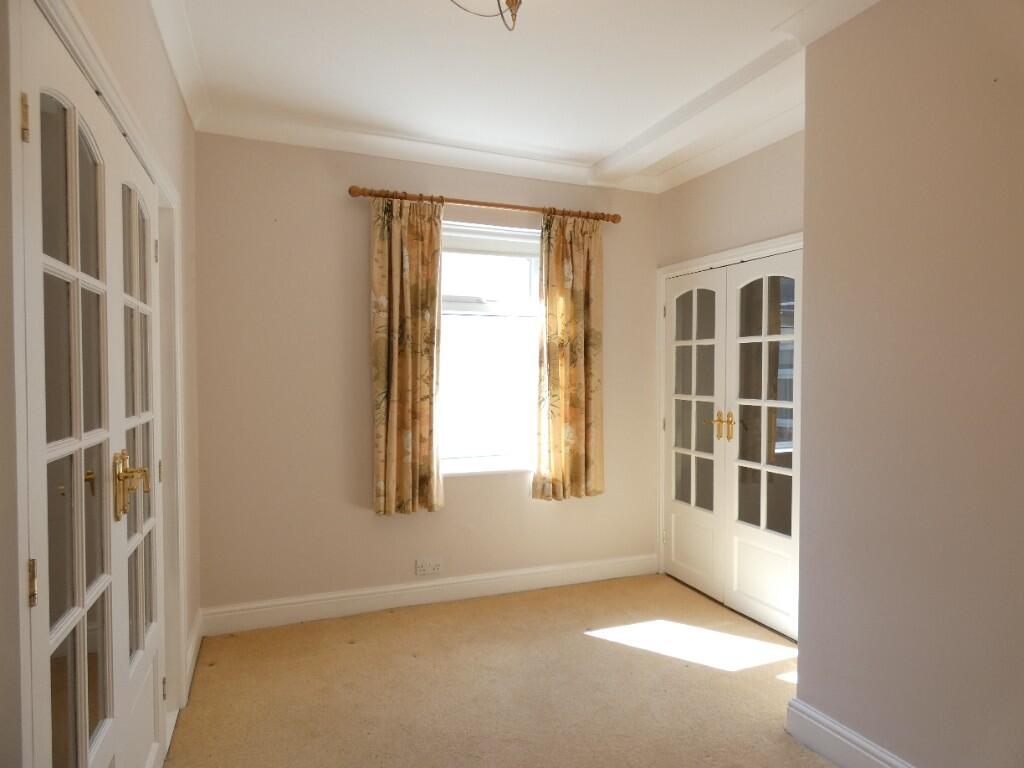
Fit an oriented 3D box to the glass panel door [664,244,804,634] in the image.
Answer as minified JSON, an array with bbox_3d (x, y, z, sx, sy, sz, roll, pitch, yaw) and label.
[{"bbox_3d":[1.276,0.302,3.479,0.045,1.981,1.163,0,1,-21],"label":"glass panel door"}]

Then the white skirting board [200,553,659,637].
[{"bbox_3d":[-0.300,1.229,3.547,2.780,0.138,0.020,0,1,-21],"label":"white skirting board"}]

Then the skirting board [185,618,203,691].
[{"bbox_3d":[-1.487,1.244,2.763,0.020,0.138,0.625,0,1,-21],"label":"skirting board"}]

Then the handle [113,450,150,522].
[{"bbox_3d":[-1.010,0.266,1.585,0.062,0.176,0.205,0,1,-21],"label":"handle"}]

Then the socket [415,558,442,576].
[{"bbox_3d":[-0.489,1.082,3.477,0.148,0.090,0.013,0,1,-21],"label":"socket"}]

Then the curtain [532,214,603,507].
[{"bbox_3d":[0.360,-0.162,3.668,0.465,1.730,0.120,0,1,-21],"label":"curtain"}]

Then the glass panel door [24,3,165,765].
[{"bbox_3d":[-1.038,0.328,1.522,0.045,1.985,1.167,0,1,-21],"label":"glass panel door"}]

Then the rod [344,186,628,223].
[{"bbox_3d":[-0.087,-1.049,3.489,1.693,0.064,0.068,0,1,-21],"label":"rod"}]

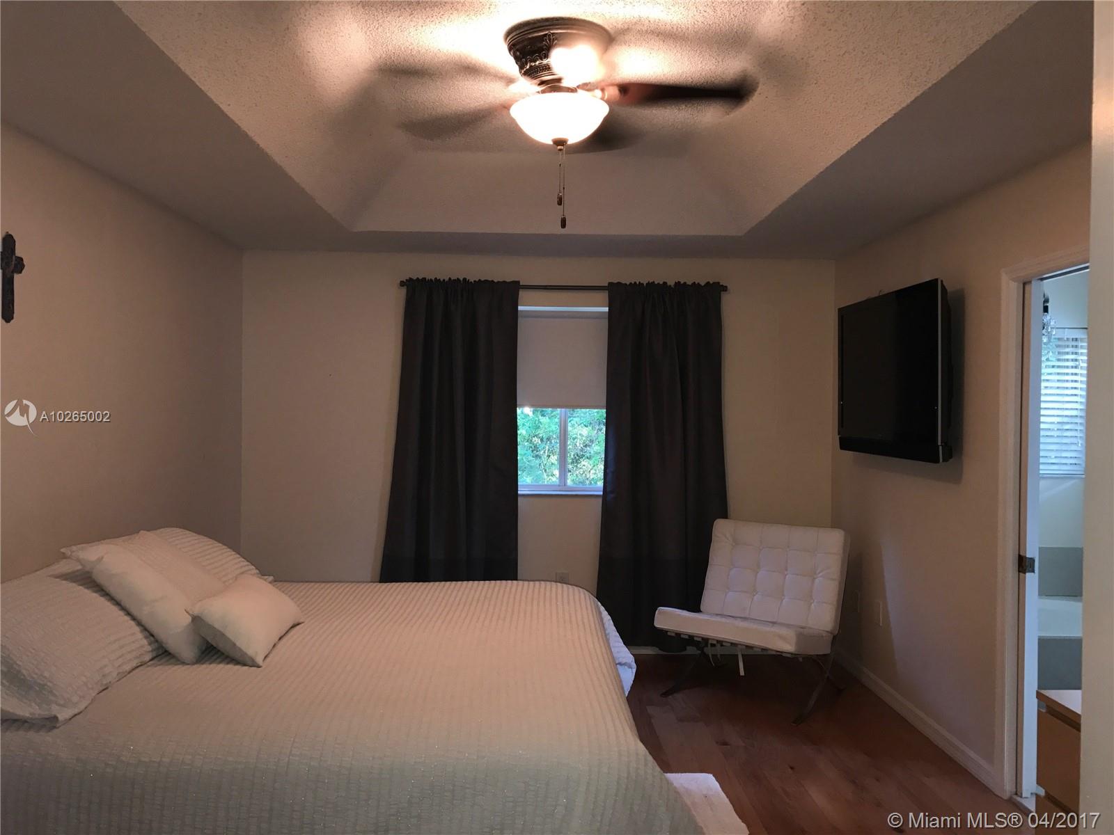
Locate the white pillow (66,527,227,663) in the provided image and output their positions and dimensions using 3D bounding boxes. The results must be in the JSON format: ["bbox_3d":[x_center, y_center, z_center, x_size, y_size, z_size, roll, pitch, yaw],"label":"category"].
[{"bbox_3d":[-1.363,0.607,3.134,0.550,0.190,0.530,41,0,0],"label":"white pillow"}]

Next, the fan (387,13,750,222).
[{"bbox_3d":[0.009,-0.980,3.115,1.320,0.643,1.320,1,1,-2],"label":"fan"}]

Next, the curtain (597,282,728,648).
[{"bbox_3d":[0.647,0.298,5.435,0.811,2.223,0.130,1,1,-2],"label":"curtain"}]

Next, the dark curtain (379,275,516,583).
[{"bbox_3d":[-0.649,0.269,5.393,0.836,2.206,0.130,1,1,-2],"label":"dark curtain"}]

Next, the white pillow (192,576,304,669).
[{"bbox_3d":[-1.065,0.693,3.125,0.340,0.140,0.390,37,8,0],"label":"white pillow"}]

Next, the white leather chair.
[{"bbox_3d":[1.062,1.041,4.838,0.765,0.870,0.800,1,1,35],"label":"white leather chair"}]

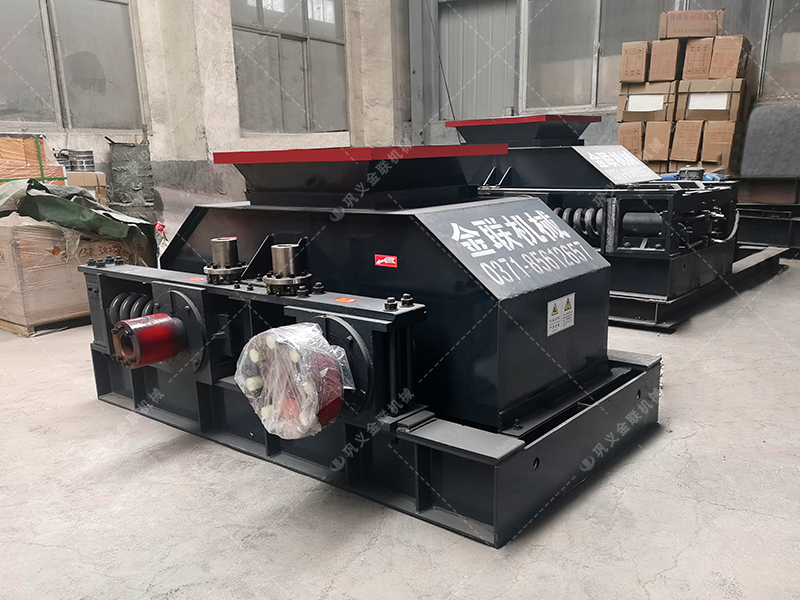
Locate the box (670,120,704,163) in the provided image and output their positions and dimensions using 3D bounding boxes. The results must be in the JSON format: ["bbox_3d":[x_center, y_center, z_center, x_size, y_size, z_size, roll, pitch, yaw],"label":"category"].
[{"bbox_3d":[3.267,-1.784,6.746,0.273,0.415,0.500,8,16,33],"label":"box"}]

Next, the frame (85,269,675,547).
[{"bbox_3d":[-0.270,0.169,3.269,2.720,0.790,1.500,9,17,38],"label":"frame"}]

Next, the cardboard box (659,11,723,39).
[{"bbox_3d":[3.161,-2.932,6.461,0.580,0.257,0.400,6,15,27],"label":"cardboard box"}]

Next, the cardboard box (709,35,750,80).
[{"bbox_3d":[3.499,-2.549,6.390,0.248,0.410,0.500,8,16,33],"label":"cardboard box"}]

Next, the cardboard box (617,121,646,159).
[{"bbox_3d":[2.758,-1.842,7.082,0.262,0.432,0.500,8,16,33],"label":"cardboard box"}]

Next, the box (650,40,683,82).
[{"bbox_3d":[3.189,-2.801,7.133,0.285,0.445,0.615,7,15,32],"label":"box"}]

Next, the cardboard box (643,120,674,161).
[{"bbox_3d":[3.203,-1.932,7.339,0.285,0.445,0.615,7,15,32],"label":"cardboard box"}]

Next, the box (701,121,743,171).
[{"bbox_3d":[3.517,-1.730,6.589,0.272,0.411,0.500,8,16,33],"label":"box"}]

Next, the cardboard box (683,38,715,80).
[{"bbox_3d":[3.284,-2.587,6.528,0.252,0.398,0.500,8,16,33],"label":"cardboard box"}]

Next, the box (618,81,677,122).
[{"bbox_3d":[2.984,-2.357,7.177,0.615,0.445,0.285,7,15,32],"label":"box"}]

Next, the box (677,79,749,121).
[{"bbox_3d":[3.542,-2.261,6.832,0.615,0.445,0.285,7,15,32],"label":"box"}]

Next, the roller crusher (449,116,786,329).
[{"bbox_3d":[1.715,-0.945,5.741,2.950,1.428,2.891,10,18,40],"label":"roller crusher"}]

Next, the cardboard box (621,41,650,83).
[{"bbox_3d":[2.912,-2.854,7.303,0.285,0.445,0.615,7,15,32],"label":"cardboard box"}]

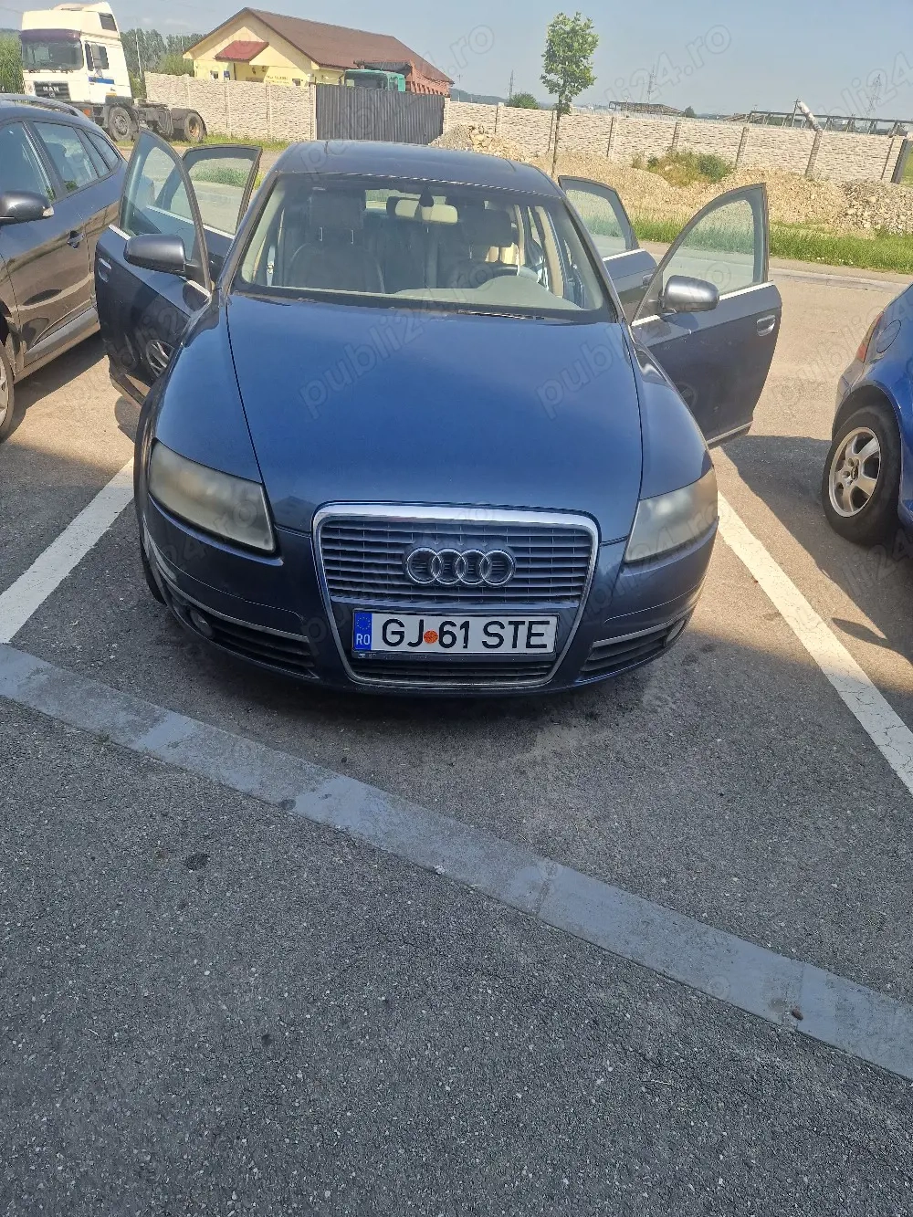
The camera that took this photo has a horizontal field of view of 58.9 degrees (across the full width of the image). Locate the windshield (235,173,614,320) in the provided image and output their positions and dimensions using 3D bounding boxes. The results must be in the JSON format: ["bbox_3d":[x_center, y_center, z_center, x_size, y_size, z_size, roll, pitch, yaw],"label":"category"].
[{"bbox_3d":[-0.120,-1.490,3.205,1.450,0.140,0.887,1,56,-8],"label":"windshield"}]

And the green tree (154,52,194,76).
[{"bbox_3d":[-19.456,-36.654,56.343,3.600,3.521,3.600,5,31,0],"label":"green tree"}]

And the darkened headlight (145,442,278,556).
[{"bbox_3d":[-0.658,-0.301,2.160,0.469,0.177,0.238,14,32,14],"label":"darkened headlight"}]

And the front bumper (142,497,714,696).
[{"bbox_3d":[-0.023,-0.052,2.288,1.770,0.510,0.540,1,31,-8],"label":"front bumper"}]

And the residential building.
[{"bbox_3d":[-7.821,-31.975,48.903,9.700,5.300,13.800,20,35,23],"label":"residential building"}]

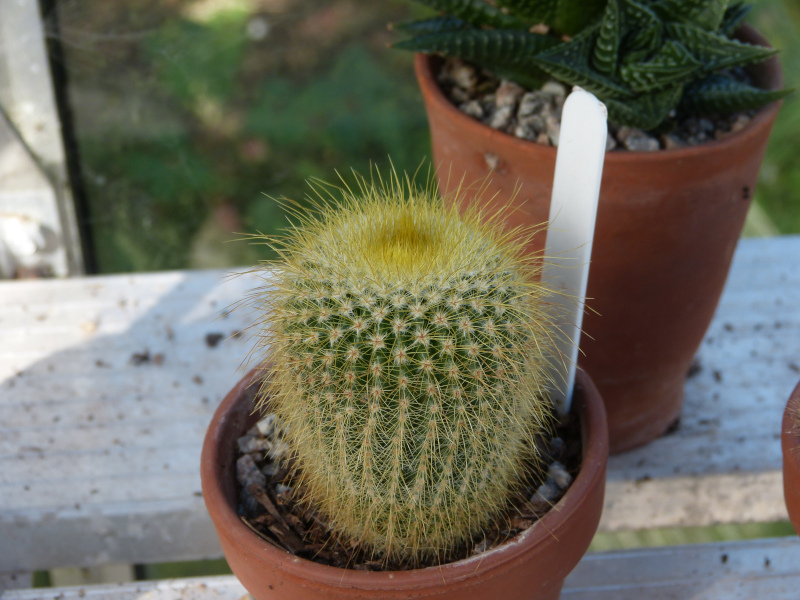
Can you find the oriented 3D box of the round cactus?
[{"bbox_3d":[0.001,0.015,0.490,0.081,0.083,0.081,-1,36,0],"label":"round cactus"}]

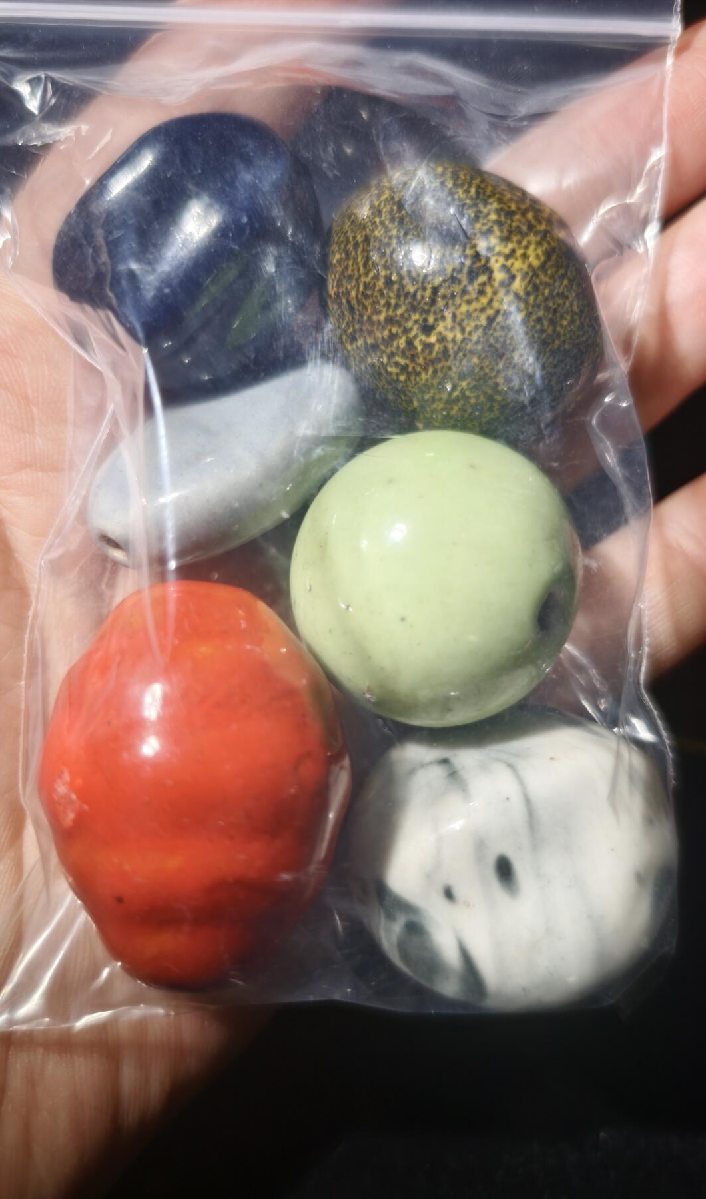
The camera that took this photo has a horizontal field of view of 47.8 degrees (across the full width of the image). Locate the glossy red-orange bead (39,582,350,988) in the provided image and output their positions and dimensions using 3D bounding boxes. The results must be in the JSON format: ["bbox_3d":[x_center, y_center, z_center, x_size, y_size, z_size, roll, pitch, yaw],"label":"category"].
[{"bbox_3d":[-0.017,0.020,0.085,0.033,0.031,0.043,0,90,0],"label":"glossy red-orange bead"}]

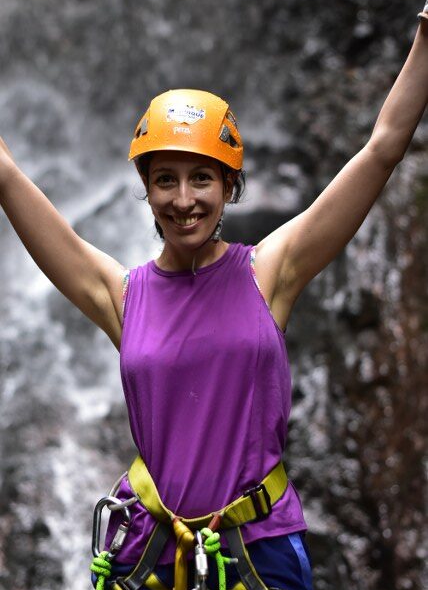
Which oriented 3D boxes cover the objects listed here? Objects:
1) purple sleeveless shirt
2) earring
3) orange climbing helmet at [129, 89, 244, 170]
[{"bbox_3d":[-0.015,0.193,2.420,0.355,0.570,0.240,-2,2,16],"label":"purple sleeveless shirt"},{"bbox_3d":[0.006,-0.120,2.400,0.022,0.052,0.012,9,0,-30],"label":"earring"},{"bbox_3d":[-0.050,-0.298,2.420,0.212,0.153,0.265,3,-1,7],"label":"orange climbing helmet"}]

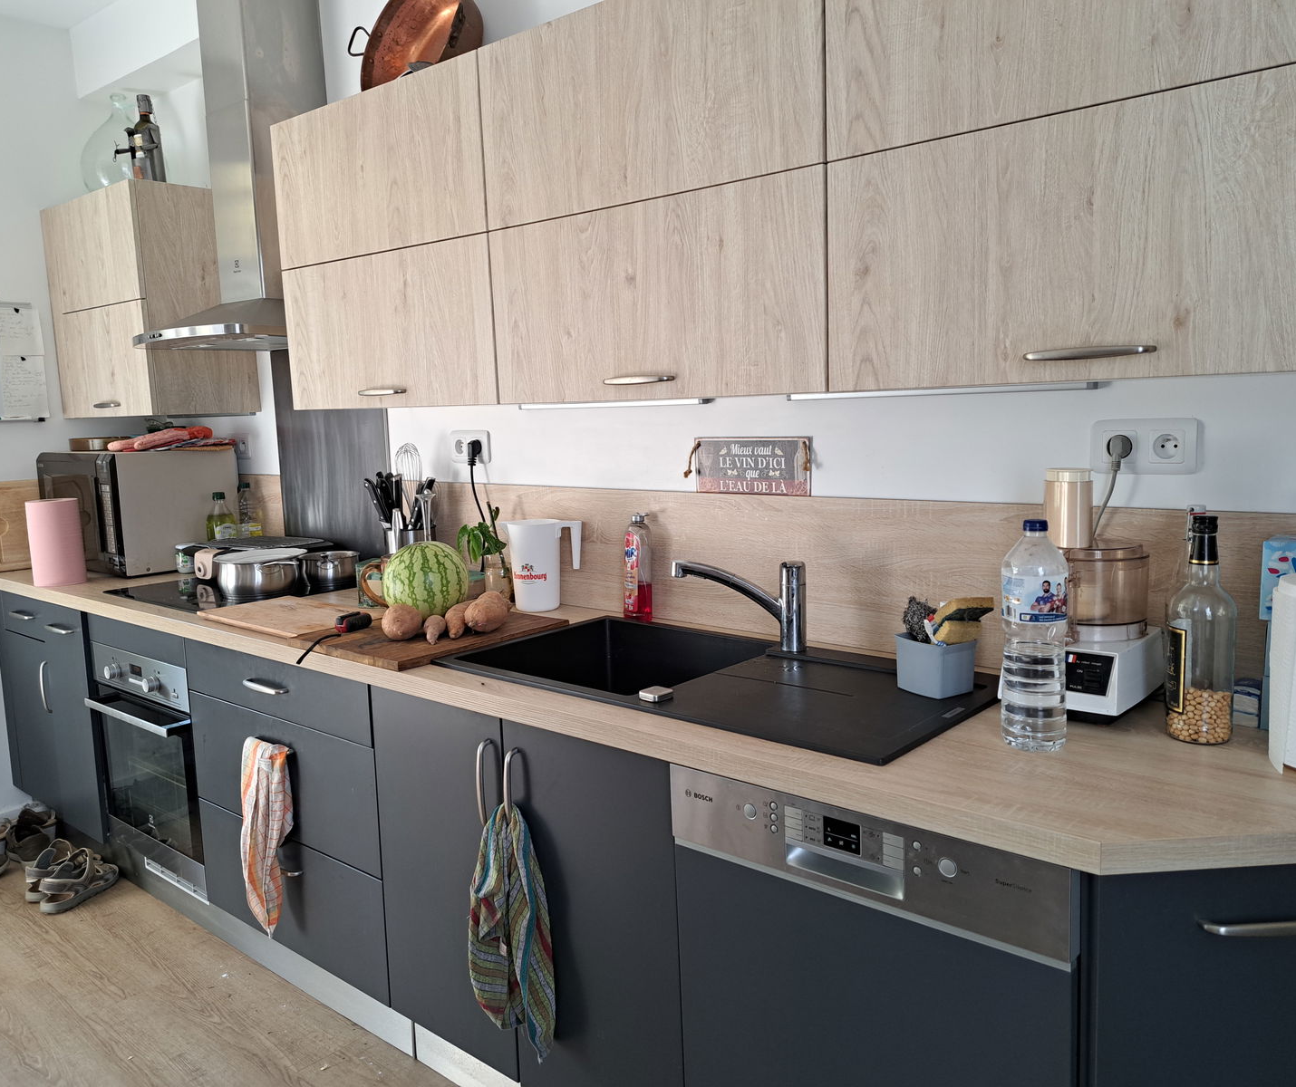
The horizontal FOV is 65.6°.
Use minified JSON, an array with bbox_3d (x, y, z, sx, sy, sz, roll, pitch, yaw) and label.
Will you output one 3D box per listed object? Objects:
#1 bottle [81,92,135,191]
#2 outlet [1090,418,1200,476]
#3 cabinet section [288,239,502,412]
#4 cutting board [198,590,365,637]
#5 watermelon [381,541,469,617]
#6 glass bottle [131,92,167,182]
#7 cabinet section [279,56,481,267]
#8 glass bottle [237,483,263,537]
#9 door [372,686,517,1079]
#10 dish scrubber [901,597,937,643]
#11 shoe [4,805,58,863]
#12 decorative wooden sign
[{"bbox_3d":[-1.750,-1.306,3.355,0.266,0.360,0.266,5,10,39],"label":"bottle"},{"bbox_3d":[0.813,-0.160,1.651,0.161,0.088,0.016,5,10,40],"label":"outlet"},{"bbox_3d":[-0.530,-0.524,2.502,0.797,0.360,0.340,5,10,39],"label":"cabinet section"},{"bbox_3d":[-0.874,0.181,2.482,0.502,0.015,0.254,4,10,41],"label":"cutting board"},{"bbox_3d":[-0.536,0.085,2.435,0.206,0.182,0.206,-2,8,0],"label":"watermelon"},{"bbox_3d":[-1.576,-1.254,3.162,0.085,0.300,0.085,5,10,39],"label":"glass bottle"},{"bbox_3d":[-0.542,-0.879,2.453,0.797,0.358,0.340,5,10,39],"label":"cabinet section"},{"bbox_3d":[-1.324,-0.050,3.334,0.079,0.297,0.079,5,10,39],"label":"glass bottle"},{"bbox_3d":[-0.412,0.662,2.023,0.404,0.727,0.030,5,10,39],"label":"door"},{"bbox_3d":[0.480,0.139,1.772,0.065,0.085,0.060,5,10,40],"label":"dish scrubber"},{"bbox_3d":[-2.086,0.993,3.394,0.105,0.120,0.275,-10,11,-44],"label":"shoe"},{"bbox_3d":[0.219,-0.169,2.194,0.310,0.128,0.016,5,10,39],"label":"decorative wooden sign"}]

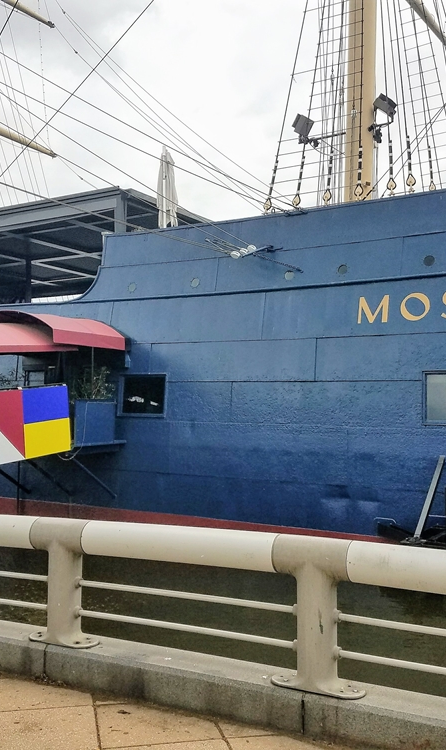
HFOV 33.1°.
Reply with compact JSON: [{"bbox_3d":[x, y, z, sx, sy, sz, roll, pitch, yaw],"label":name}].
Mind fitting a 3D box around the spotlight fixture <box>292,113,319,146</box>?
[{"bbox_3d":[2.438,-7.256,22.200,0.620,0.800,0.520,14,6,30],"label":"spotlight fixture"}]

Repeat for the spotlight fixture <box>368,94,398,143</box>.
[{"bbox_3d":[4.523,-7.274,21.300,0.650,1.150,0.550,-11,-7,30],"label":"spotlight fixture"}]

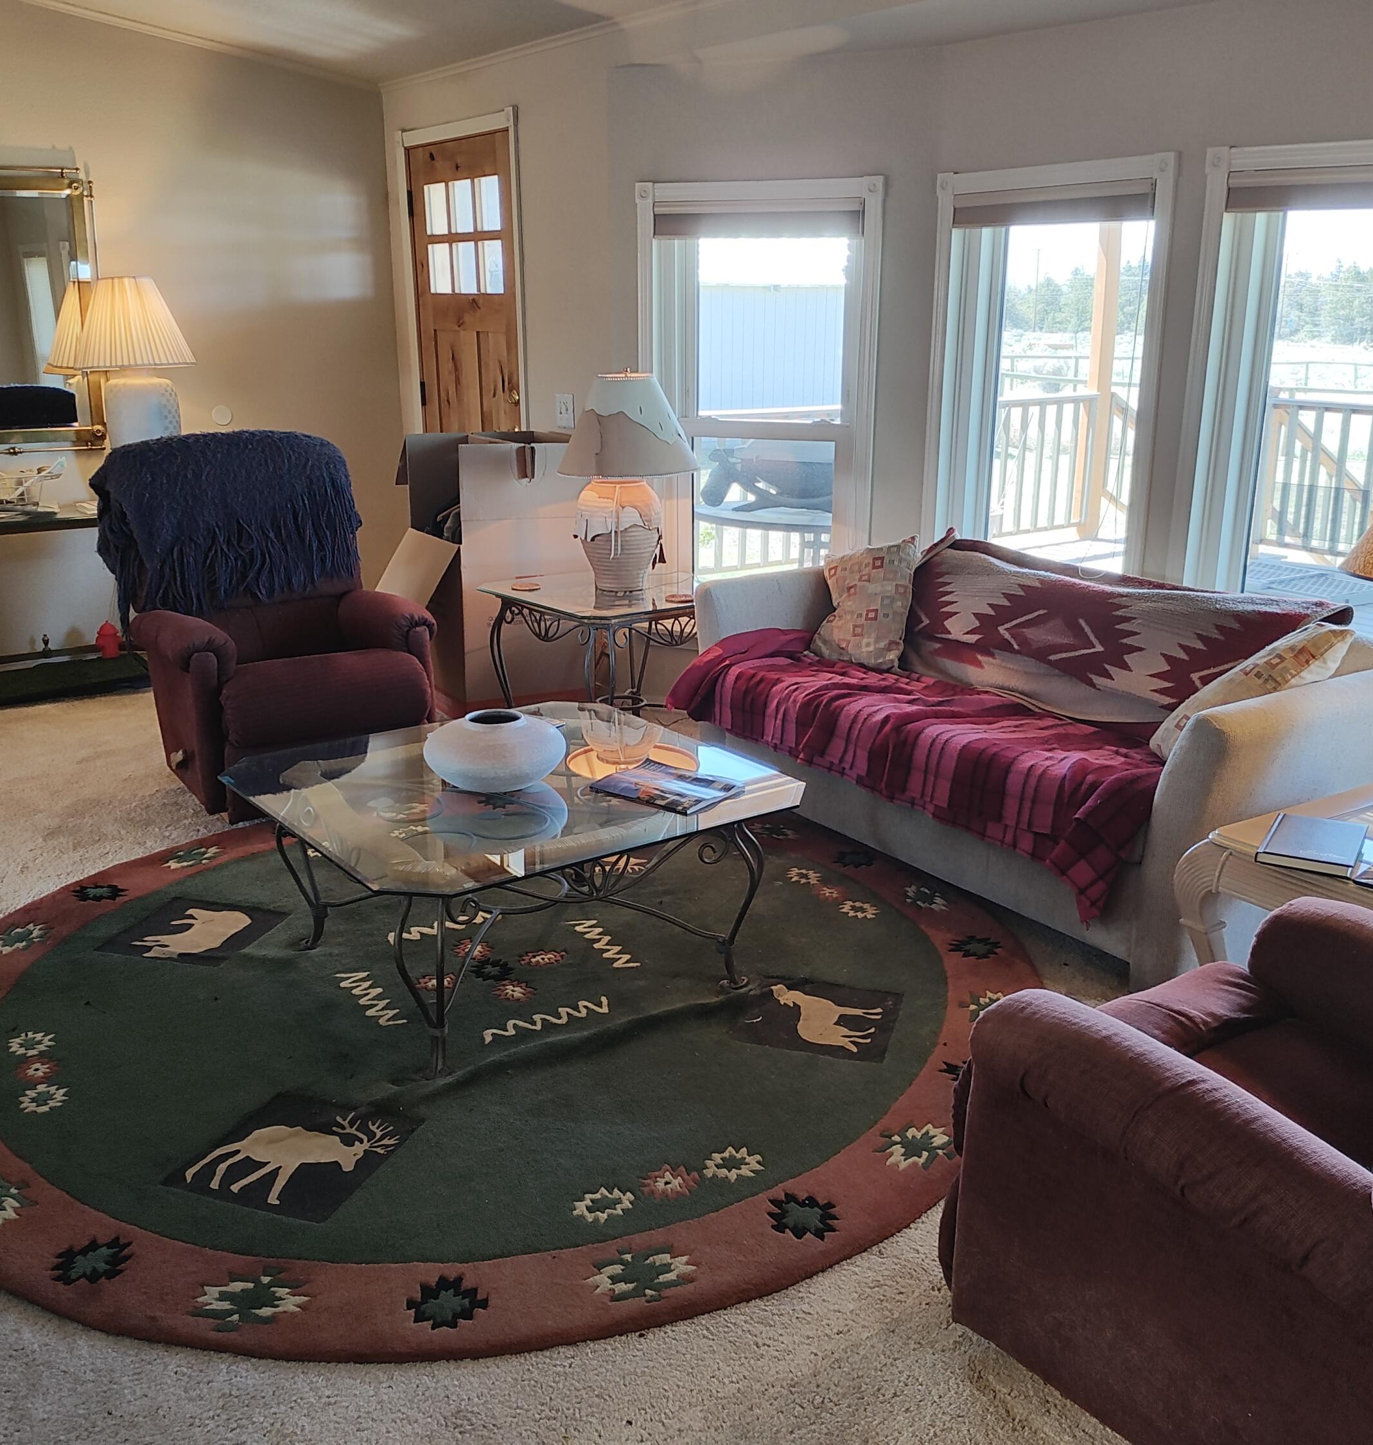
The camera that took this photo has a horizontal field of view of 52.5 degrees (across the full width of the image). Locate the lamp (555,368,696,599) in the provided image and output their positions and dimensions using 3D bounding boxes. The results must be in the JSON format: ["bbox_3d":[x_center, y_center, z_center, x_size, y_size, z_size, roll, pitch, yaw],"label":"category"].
[{"bbox_3d":[-0.181,-0.762,4.397,0.435,0.680,0.435,0,17,0],"label":"lamp"}]

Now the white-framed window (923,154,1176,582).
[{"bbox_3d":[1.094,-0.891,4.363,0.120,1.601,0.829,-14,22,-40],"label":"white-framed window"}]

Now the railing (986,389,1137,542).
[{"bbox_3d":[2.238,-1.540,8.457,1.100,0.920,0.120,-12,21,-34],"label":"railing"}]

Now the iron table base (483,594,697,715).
[{"bbox_3d":[-0.223,-0.163,4.569,0.600,0.525,0.600,-12,21,-34],"label":"iron table base"}]

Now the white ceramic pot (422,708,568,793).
[{"bbox_3d":[-0.413,0.059,3.008,0.310,0.152,0.310,0,17,0],"label":"white ceramic pot"}]

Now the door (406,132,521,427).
[{"bbox_3d":[-0.923,-1.346,5.896,0.060,2.040,0.908,-12,20,-35],"label":"door"}]

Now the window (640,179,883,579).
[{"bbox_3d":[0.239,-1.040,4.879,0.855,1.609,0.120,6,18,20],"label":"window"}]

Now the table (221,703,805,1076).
[{"bbox_3d":[-0.368,0.336,3.022,0.980,0.444,0.965,-12,20,-35],"label":"table"}]

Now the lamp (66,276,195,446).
[{"bbox_3d":[-2.124,-1.274,5.415,0.460,0.875,0.460,-12,21,-34],"label":"lamp"}]

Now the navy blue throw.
[{"bbox_3d":[-1.437,-0.637,4.410,0.760,0.550,0.420,-12,20,-35],"label":"navy blue throw"}]

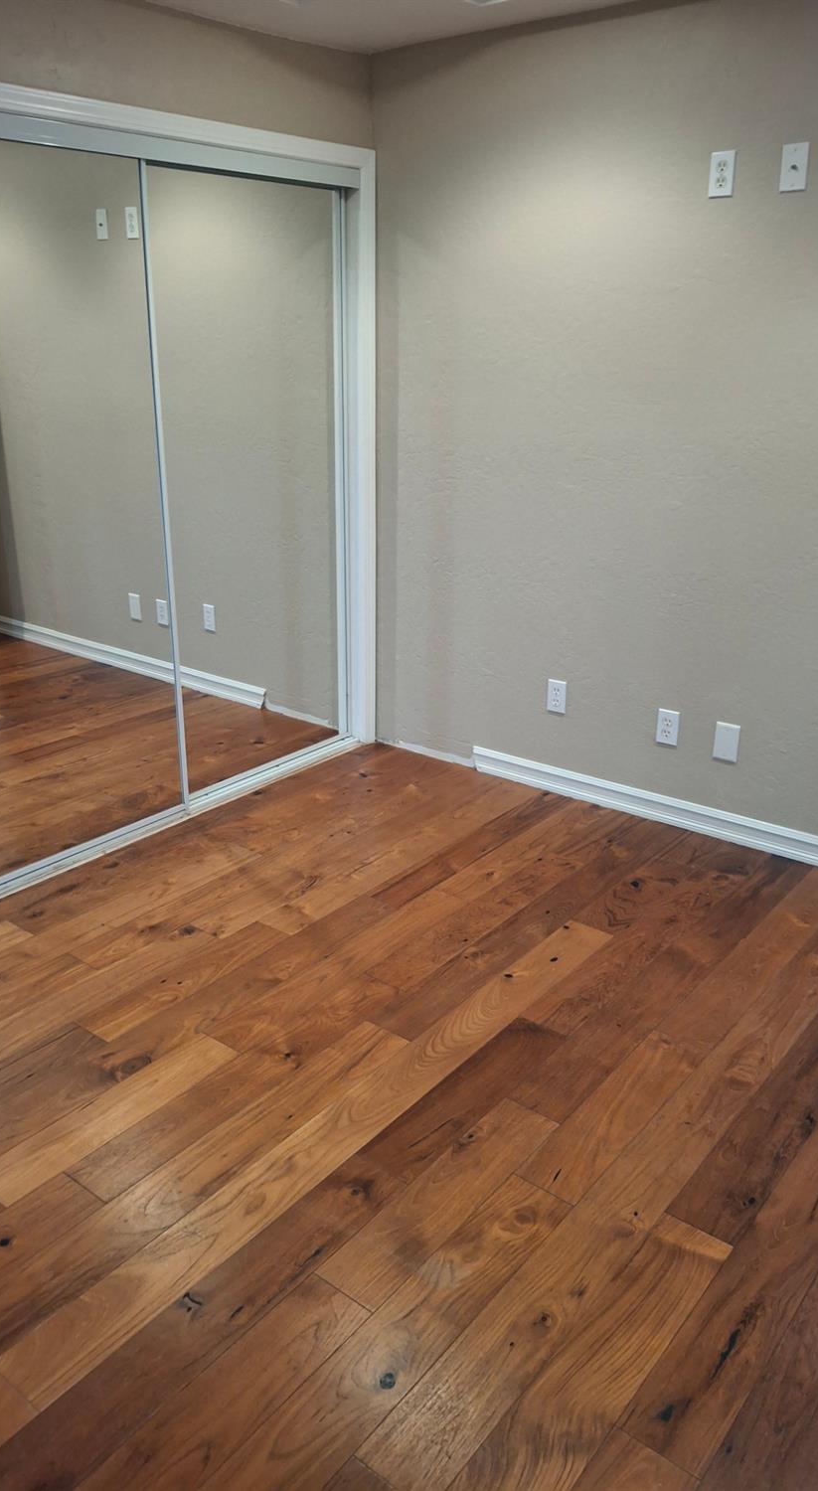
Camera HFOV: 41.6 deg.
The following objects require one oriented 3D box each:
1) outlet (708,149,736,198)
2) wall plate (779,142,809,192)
[{"bbox_3d":[0.865,-1.576,2.972,0.070,0.114,0.009,16,26,35],"label":"outlet"},{"bbox_3d":[1.023,-1.532,2.854,0.070,0.114,0.012,16,26,35],"label":"wall plate"}]

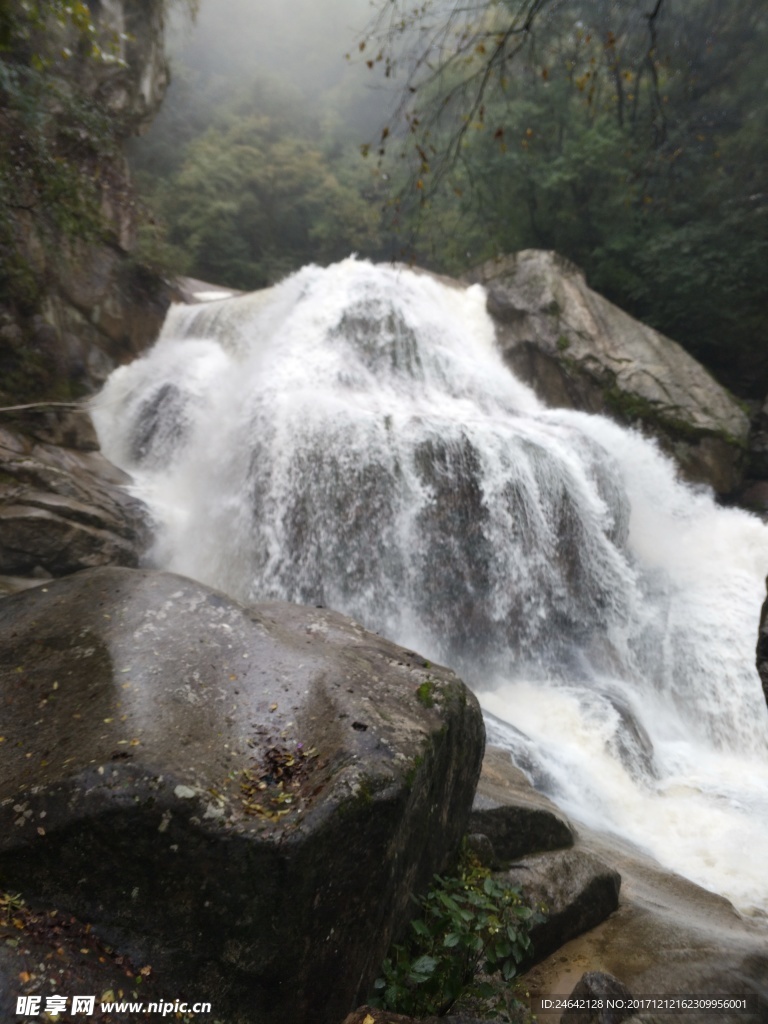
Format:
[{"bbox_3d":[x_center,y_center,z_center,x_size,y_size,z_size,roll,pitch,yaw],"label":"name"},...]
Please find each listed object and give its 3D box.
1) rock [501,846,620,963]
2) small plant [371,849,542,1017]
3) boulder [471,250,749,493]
[{"bbox_3d":[0.820,1.830,3.100,0.650,0.300,0.420,-2,4,-34],"label":"rock"},{"bbox_3d":[0.290,1.670,2.650,0.600,0.520,0.440,0,3,-6],"label":"small plant"},{"bbox_3d":[3.650,-2.200,10.800,4.200,3.700,2.900,1,3,12],"label":"boulder"}]

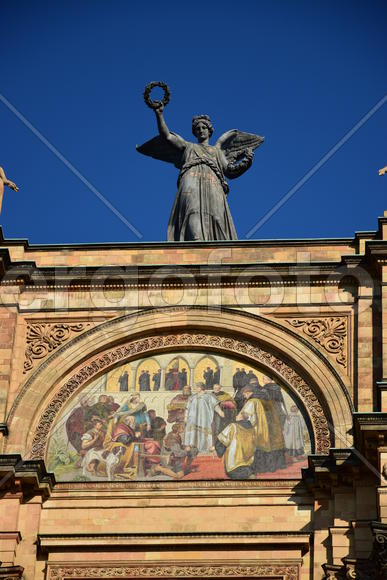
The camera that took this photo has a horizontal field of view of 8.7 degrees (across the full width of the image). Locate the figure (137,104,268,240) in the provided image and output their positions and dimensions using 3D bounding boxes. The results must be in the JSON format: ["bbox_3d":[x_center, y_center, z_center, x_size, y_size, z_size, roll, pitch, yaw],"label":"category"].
[{"bbox_3d":[0.108,-1.850,46.529,2.380,3.700,1.300,-1,-38,5],"label":"figure"}]

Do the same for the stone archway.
[{"bbox_3d":[-0.191,1.689,42.926,6.000,3.150,0.650,-1,-38,5],"label":"stone archway"}]

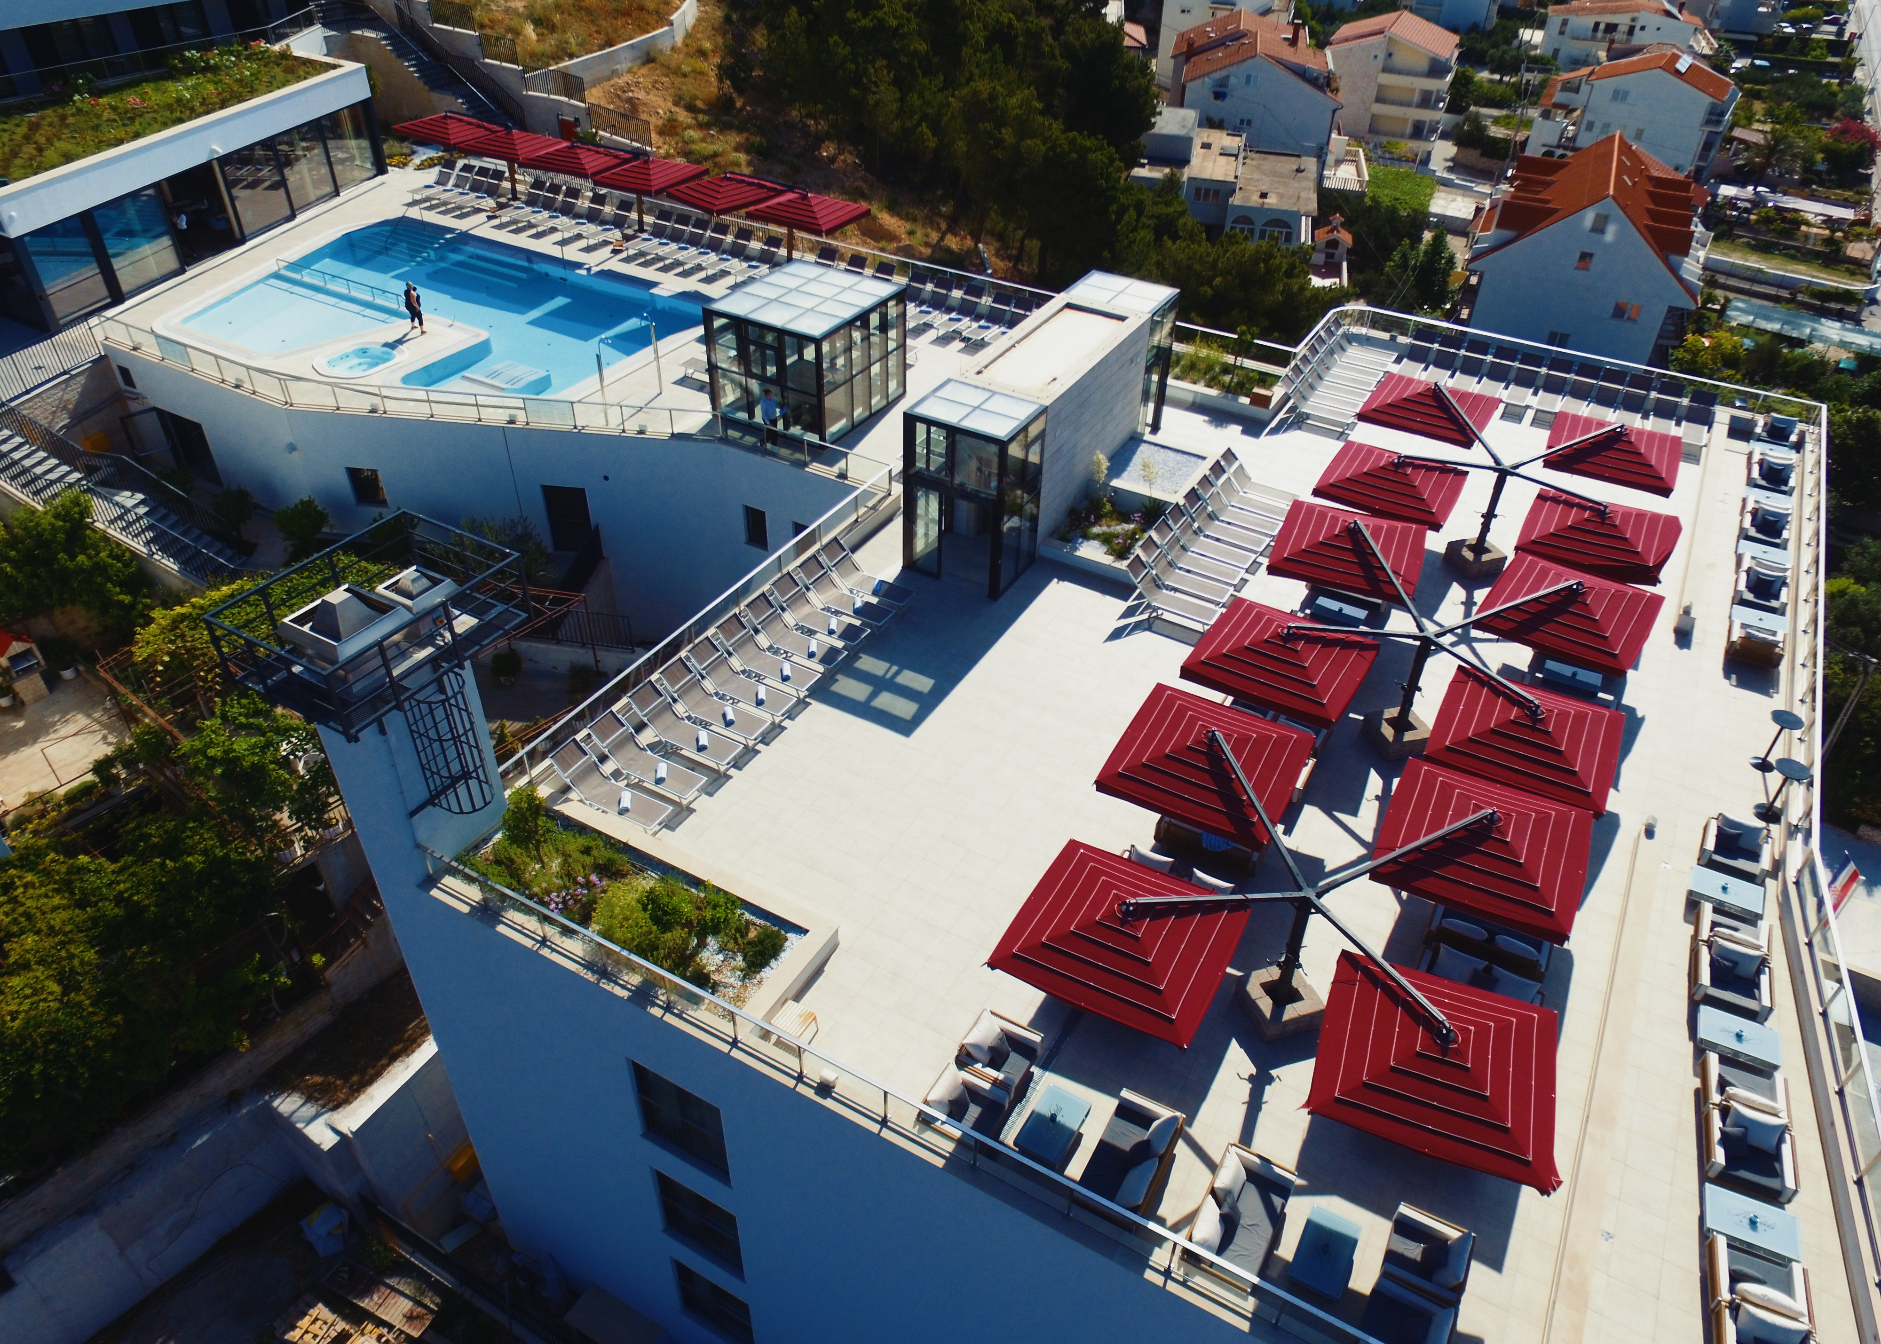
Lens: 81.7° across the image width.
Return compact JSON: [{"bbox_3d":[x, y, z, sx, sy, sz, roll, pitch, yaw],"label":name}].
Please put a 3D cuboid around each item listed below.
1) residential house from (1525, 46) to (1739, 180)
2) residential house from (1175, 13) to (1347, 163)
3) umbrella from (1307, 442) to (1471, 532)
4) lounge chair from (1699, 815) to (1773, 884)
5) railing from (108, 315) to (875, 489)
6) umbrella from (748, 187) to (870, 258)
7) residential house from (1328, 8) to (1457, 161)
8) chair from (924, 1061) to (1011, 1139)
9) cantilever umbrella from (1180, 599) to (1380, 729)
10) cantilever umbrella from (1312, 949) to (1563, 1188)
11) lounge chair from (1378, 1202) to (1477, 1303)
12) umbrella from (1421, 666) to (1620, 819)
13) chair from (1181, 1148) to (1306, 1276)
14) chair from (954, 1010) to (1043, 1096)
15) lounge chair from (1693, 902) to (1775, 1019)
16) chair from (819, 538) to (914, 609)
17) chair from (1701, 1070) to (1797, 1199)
[{"bbox_3d":[65.676,-52.620,102.855,14.600,9.700,11.800,24,42,24],"label":"residential house"},{"bbox_3d":[28.941,-53.933,102.439,13.500,10.800,15.000,8,40,9],"label":"residential house"},{"bbox_3d":[10.476,-4.573,24.988,2.750,0.600,2.750,22,44,24],"label":"umbrella"},{"bbox_3d":[14.843,3.340,20.322,0.930,0.730,0.930,21,43,23],"label":"lounge chair"},{"bbox_3d":[-13.446,-7.568,30.516,25.254,0.900,2.713,12,38,11],"label":"railing"},{"bbox_3d":[-4.860,-16.289,40.530,3.400,3.000,3.400,23,42,23],"label":"umbrella"},{"bbox_3d":[47.124,-62.655,115.730,11.800,11.500,14.000,18,43,20],"label":"residential house"},{"bbox_3d":[0.377,6.415,16.061,0.920,0.700,0.930,23,44,24],"label":"chair"},{"bbox_3d":[6.739,-0.442,21.287,3.000,0.700,3.050,21,41,21],"label":"cantilever umbrella"},{"bbox_3d":[6.666,4.989,14.453,2.950,0.700,2.850,15,39,15],"label":"cantilever umbrella"},{"bbox_3d":[6.559,7.911,14.713,0.920,0.730,0.900,20,42,22],"label":"lounge chair"},{"bbox_3d":[10.189,0.896,18.730,2.750,0.600,2.750,21,44,23],"label":"umbrella"},{"bbox_3d":[3.934,7.175,14.237,0.930,0.740,1.720,19,40,19],"label":"chair"},{"bbox_3d":[0.900,5.973,16.897,0.940,0.730,0.910,20,42,22],"label":"chair"},{"bbox_3d":[13.134,4.838,18.053,1.020,0.720,1.850,17,40,17],"label":"lounge chair"},{"bbox_3d":[-1.701,-2.180,25.272,2.200,1.000,0.670,22,41,22],"label":"chair"},{"bbox_3d":[11.619,6.959,15.639,0.970,0.700,0.920,15,42,17],"label":"chair"}]

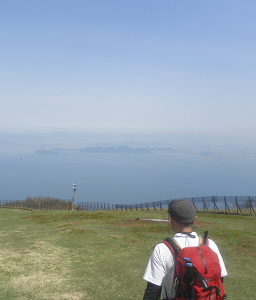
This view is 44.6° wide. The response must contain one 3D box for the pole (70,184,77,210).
[{"bbox_3d":[-15.058,13.426,88.000,1.200,7.600,0.900,-1,4,-10],"label":"pole"}]

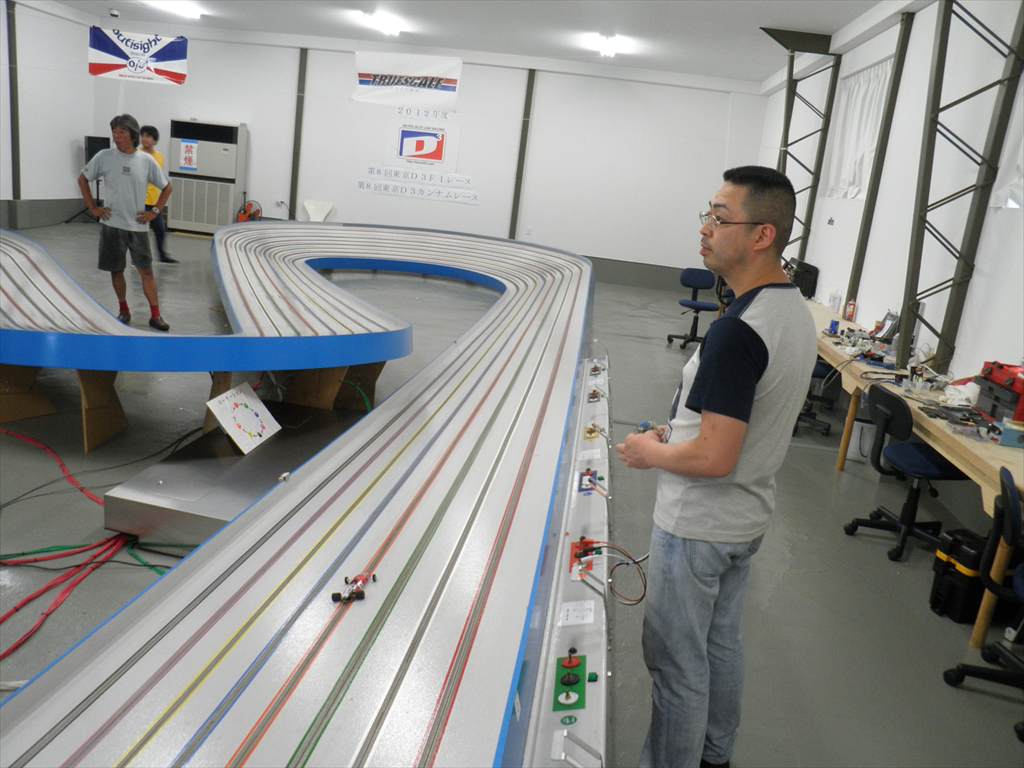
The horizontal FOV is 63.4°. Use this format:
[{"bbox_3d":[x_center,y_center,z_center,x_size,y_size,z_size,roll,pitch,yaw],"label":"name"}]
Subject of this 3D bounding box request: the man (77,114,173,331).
[{"bbox_3d":[-3.184,-1.352,6.918,0.700,1.720,0.400,1,15,-23],"label":"man"}]

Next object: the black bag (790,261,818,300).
[{"bbox_3d":[3.115,-1.127,8.979,0.320,0.320,0.300,12,15,20],"label":"black bag"}]

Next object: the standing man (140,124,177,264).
[{"bbox_3d":[-4.556,-2.400,10.515,0.490,1.690,0.400,-3,17,-35],"label":"standing man"}]

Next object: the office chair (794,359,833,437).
[{"bbox_3d":[2.278,-0.049,6.128,0.570,0.830,0.570,8,14,5],"label":"office chair"}]

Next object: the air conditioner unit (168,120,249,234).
[{"bbox_3d":[-5.251,-3.530,14.337,1.180,1.865,0.420,8,14,5],"label":"air conditioner unit"}]

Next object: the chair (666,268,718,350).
[{"bbox_3d":[2.047,-0.821,9.077,0.570,0.840,0.570,5,14,-8],"label":"chair"}]

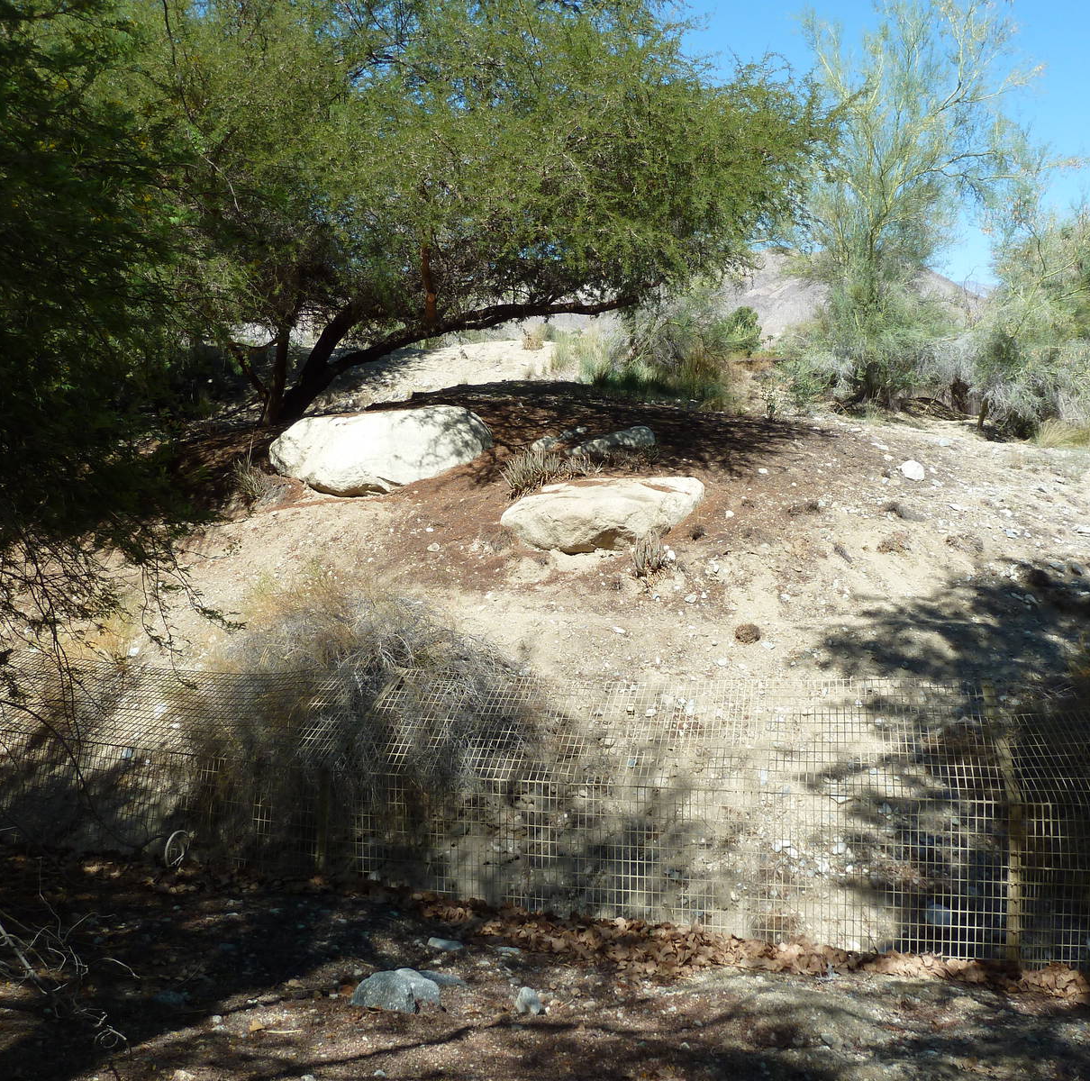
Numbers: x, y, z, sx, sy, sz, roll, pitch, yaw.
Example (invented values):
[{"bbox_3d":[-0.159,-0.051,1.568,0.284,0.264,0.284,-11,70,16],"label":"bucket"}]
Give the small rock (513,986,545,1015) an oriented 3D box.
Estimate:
[{"bbox_3d":[-0.045,1.357,3.560,0.083,0.070,0.075,0,2,-1],"label":"small rock"}]

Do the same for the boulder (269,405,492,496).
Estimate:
[{"bbox_3d":[-1.159,-0.618,8.600,1.550,0.660,0.950,0,2,-8],"label":"boulder"}]

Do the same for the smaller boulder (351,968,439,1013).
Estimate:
[{"bbox_3d":[-0.446,1.353,3.630,0.265,0.115,0.190,0,2,-7],"label":"smaller boulder"}]

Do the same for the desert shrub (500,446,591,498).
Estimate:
[{"bbox_3d":[0.004,-0.459,8.200,0.600,0.320,0.450,0,2,0],"label":"desert shrub"}]

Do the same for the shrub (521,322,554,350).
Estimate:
[{"bbox_3d":[-0.094,-2.628,15.500,0.430,0.360,0.400,0,2,0],"label":"shrub"}]

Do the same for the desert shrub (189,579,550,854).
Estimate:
[{"bbox_3d":[-0.702,0.605,4.900,1.430,1.020,1.200,0,2,-8],"label":"desert shrub"}]

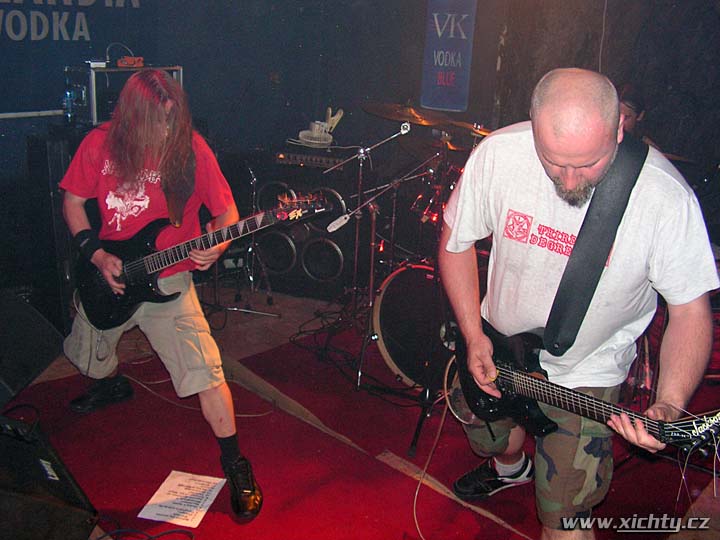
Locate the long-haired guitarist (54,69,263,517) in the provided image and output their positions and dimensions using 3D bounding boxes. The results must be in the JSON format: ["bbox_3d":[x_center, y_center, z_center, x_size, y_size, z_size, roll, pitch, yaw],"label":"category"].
[{"bbox_3d":[-0.753,0.016,2.713,0.840,1.420,0.760,5,16,5],"label":"long-haired guitarist"}]

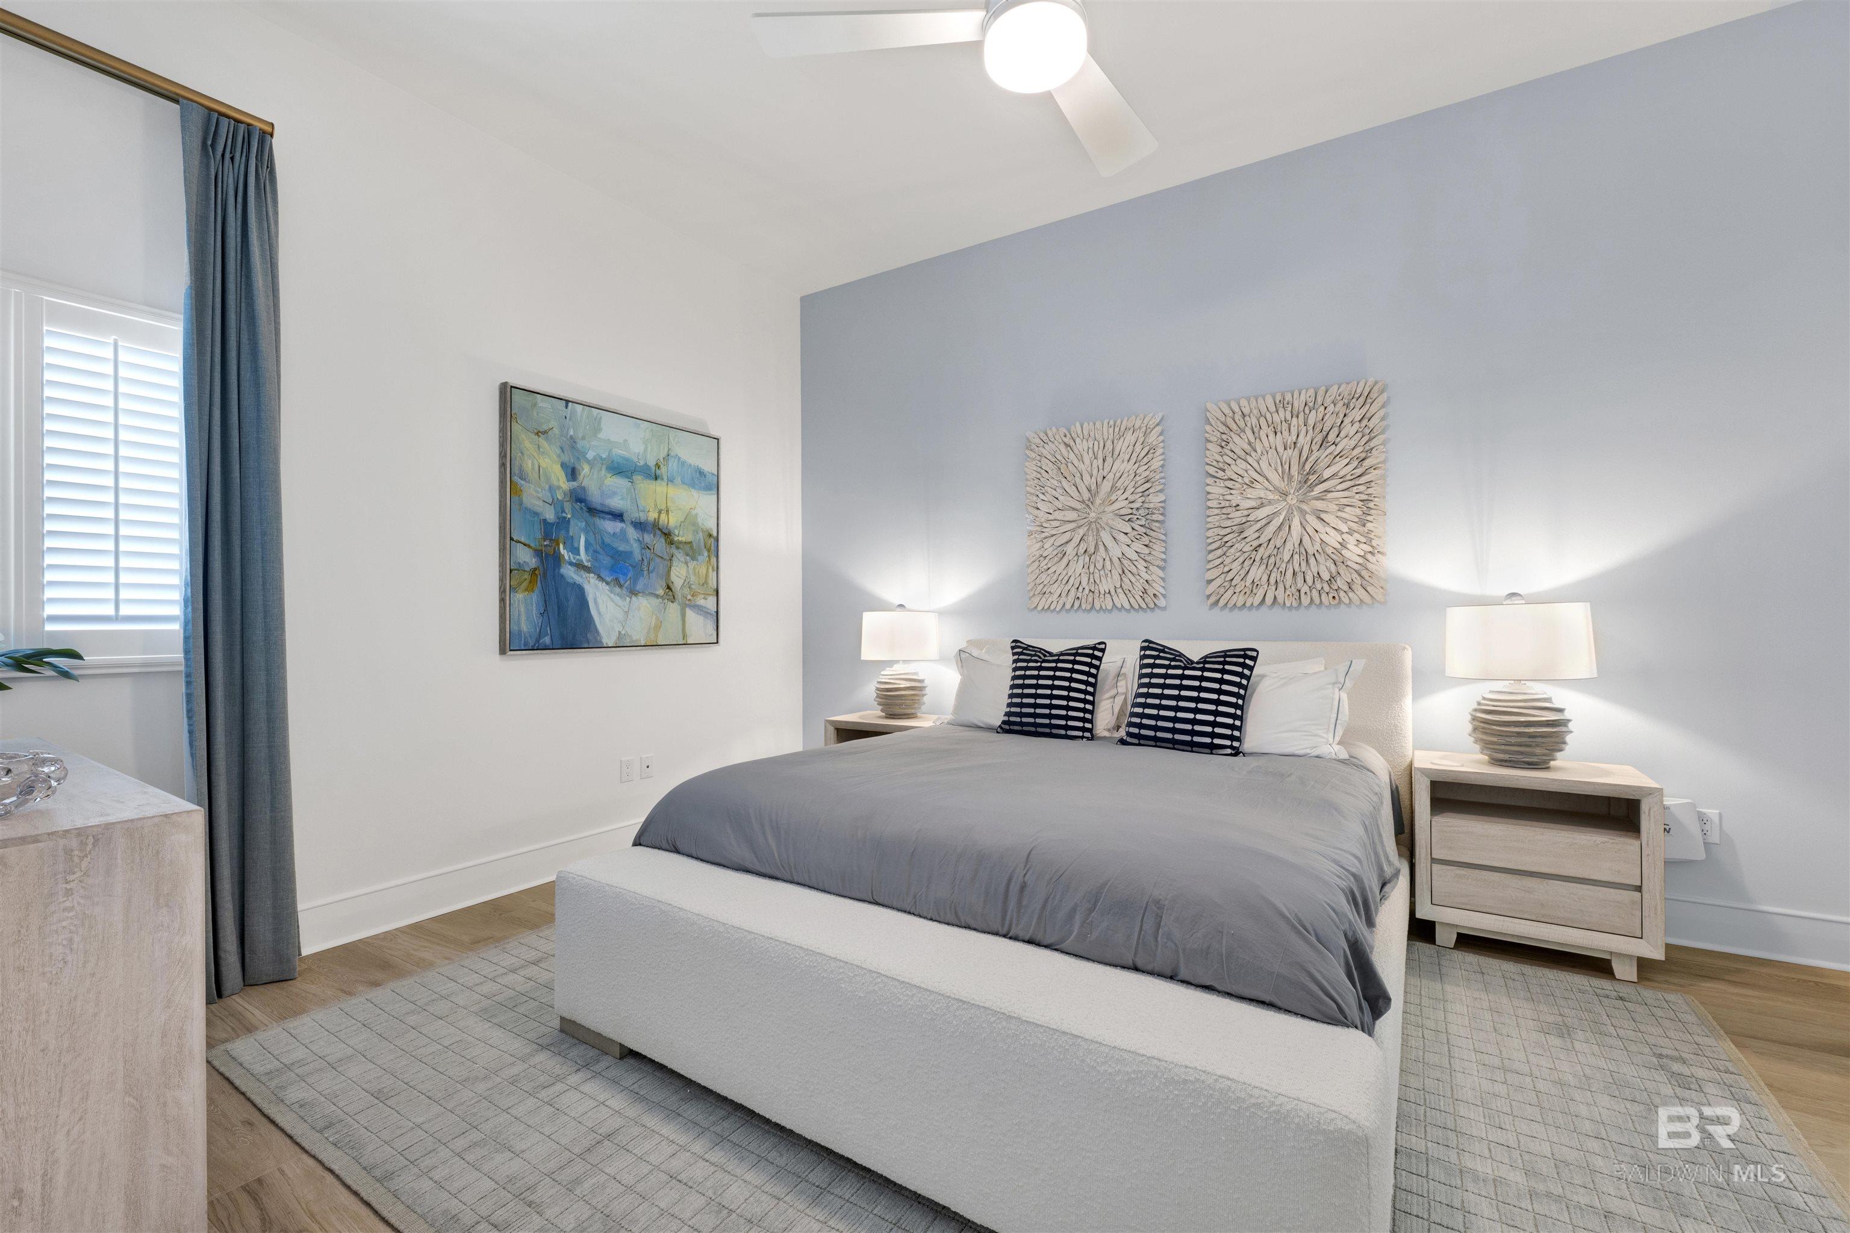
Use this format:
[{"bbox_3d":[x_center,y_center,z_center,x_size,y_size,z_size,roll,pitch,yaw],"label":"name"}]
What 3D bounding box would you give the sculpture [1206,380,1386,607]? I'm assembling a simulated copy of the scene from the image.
[{"bbox_3d":[1.618,-0.516,3.176,0.700,0.935,0.060,0,0,30],"label":"sculpture"}]

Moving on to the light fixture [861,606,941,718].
[{"bbox_3d":[-0.132,0.252,3.979,0.440,0.625,0.440,0,0,0],"label":"light fixture"}]

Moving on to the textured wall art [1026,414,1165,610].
[{"bbox_3d":[0.855,-0.494,3.617,0.696,0.927,0.060,0,0,30],"label":"textured wall art"}]

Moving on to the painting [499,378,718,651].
[{"bbox_3d":[-1.488,-0.419,3.564,0.050,1.163,1.123,0,0,35],"label":"painting"}]

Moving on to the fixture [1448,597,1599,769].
[{"bbox_3d":[2.182,0.235,2.643,0.440,0.635,0.440,0,0,30],"label":"fixture"}]

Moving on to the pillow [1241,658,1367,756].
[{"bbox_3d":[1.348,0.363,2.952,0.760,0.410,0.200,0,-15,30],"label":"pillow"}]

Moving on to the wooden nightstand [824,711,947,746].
[{"bbox_3d":[-0.154,0.883,3.975,0.660,0.637,0.410,0,0,30],"label":"wooden nightstand"}]

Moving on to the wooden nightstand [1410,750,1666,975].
[{"bbox_3d":[2.173,0.871,2.635,0.662,0.637,0.410,0,0,30],"label":"wooden nightstand"}]

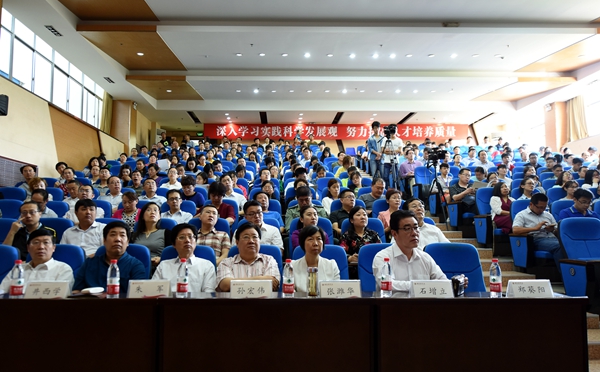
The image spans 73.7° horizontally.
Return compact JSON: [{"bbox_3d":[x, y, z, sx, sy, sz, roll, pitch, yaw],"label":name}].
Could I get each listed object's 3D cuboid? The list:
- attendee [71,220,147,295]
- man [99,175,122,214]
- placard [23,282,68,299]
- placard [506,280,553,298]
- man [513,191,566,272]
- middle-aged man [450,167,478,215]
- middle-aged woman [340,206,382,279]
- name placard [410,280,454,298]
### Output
[{"bbox_3d":[-1.349,0.851,2.633,0.540,1.220,0.780,0,-4,-6],"label":"attendee"},{"bbox_3d":[-2.526,0.492,5.210,0.500,1.250,0.780,0,-4,-6],"label":"man"},{"bbox_3d":[-1.321,0.545,2.091,0.225,0.105,0.080,0,-4,0],"label":"placard"},{"bbox_3d":[1.202,0.545,2.091,0.225,0.105,0.080,0,-4,0],"label":"placard"},{"bbox_3d":[2.715,0.696,4.386,0.550,1.240,0.820,0,-4,1],"label":"man"},{"bbox_3d":[2.645,0.310,6.393,0.540,1.207,0.780,1,-4,-15],"label":"middle-aged man"},{"bbox_3d":[0.576,0.785,3.539,0.470,1.200,0.780,1,-4,-9],"label":"middle-aged woman"},{"bbox_3d":[0.694,0.545,2.091,0.225,0.105,0.080,0,-4,0],"label":"name placard"}]

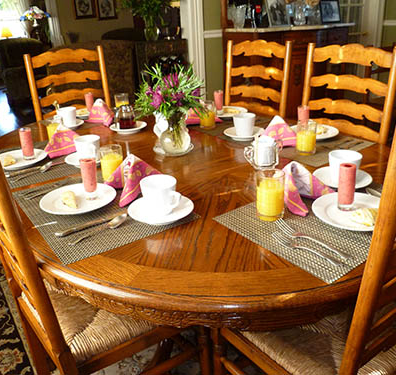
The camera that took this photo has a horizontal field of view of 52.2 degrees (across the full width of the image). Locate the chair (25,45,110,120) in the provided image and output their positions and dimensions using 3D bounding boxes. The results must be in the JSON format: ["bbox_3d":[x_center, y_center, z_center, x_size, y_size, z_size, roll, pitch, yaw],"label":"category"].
[{"bbox_3d":[-0.546,-0.180,2.220,0.480,1.055,0.500,-18,28,-31],"label":"chair"}]

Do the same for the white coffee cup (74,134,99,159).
[{"bbox_3d":[-0.369,-0.128,1.361,0.087,0.078,0.112,-16,28,-27],"label":"white coffee cup"}]

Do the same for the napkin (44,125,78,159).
[{"bbox_3d":[-0.501,-0.194,1.544,0.190,0.108,0.155,-23,31,-37],"label":"napkin"}]

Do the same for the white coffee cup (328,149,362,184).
[{"bbox_3d":[0.409,-0.055,1.120,0.088,0.080,0.108,11,28,27],"label":"white coffee cup"}]

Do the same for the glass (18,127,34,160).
[{"bbox_3d":[-0.606,-0.156,1.433,0.050,0.106,0.050,-3,24,0],"label":"glass"}]

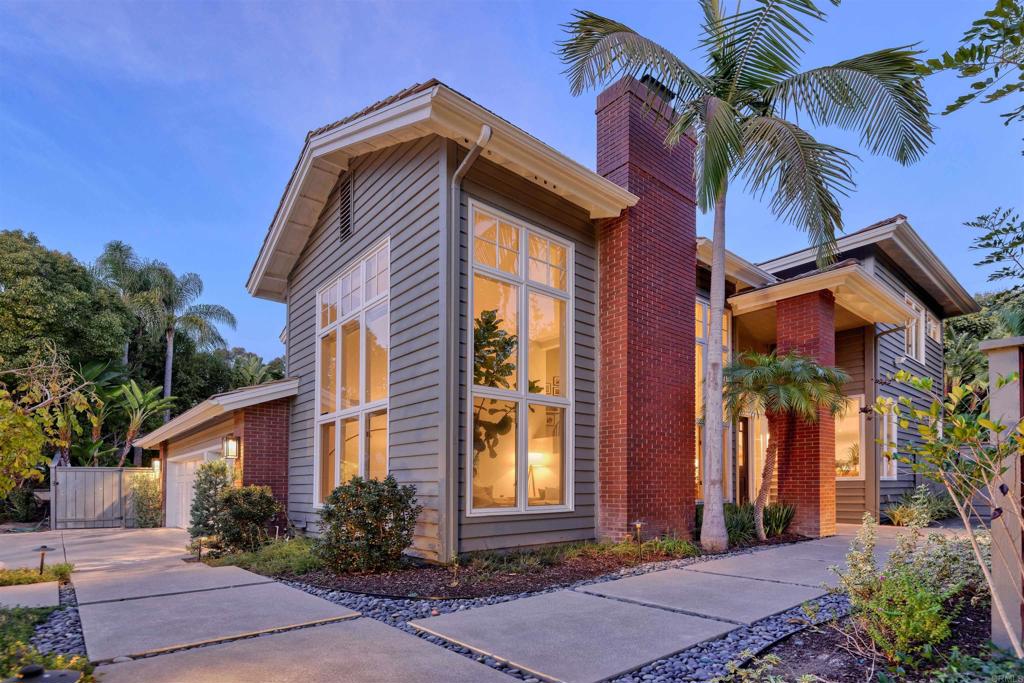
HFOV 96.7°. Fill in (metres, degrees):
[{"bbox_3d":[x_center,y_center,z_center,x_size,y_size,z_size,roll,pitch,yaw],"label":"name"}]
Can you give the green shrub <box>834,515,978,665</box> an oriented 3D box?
[{"bbox_3d":[2.850,1.780,3.300,0.900,0.950,0.850,0,-7,0],"label":"green shrub"}]

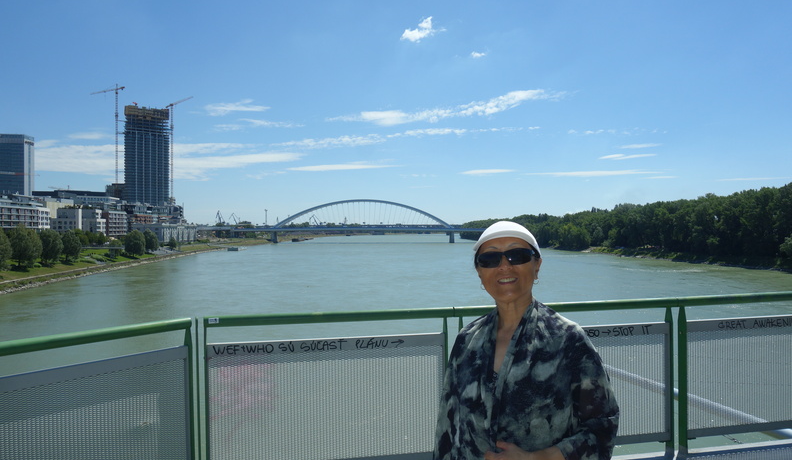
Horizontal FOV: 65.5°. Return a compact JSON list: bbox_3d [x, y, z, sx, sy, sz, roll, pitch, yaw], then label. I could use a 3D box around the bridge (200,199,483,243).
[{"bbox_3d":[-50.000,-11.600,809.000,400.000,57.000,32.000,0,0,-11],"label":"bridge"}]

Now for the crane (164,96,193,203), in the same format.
[{"bbox_3d":[-248.000,-69.000,705.000,4.000,155.000,75.000,0,0,-41],"label":"crane"}]

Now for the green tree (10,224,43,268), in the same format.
[{"bbox_3d":[-132.500,5.800,221.000,10.600,15.300,10.600,0,0,-31],"label":"green tree"}]

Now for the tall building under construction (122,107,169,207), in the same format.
[{"bbox_3d":[-287.000,-64.000,711.000,48.000,147.000,31.000,0,0,-28],"label":"tall building under construction"}]

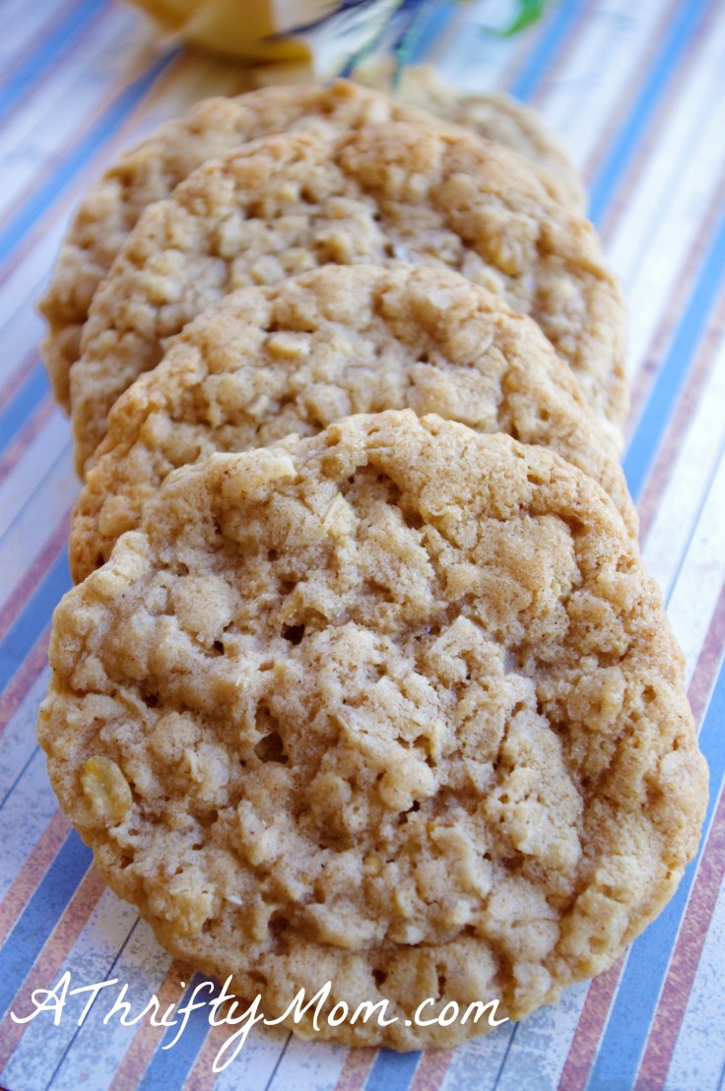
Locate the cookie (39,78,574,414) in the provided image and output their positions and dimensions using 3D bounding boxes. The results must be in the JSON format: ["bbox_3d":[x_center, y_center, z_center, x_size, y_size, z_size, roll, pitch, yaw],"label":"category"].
[{"bbox_3d":[-0.006,-0.037,0.275,0.089,0.015,0.089,-6,69,-4],"label":"cookie"}]

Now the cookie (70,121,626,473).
[{"bbox_3d":[-0.002,-0.025,0.260,0.085,0.015,0.085,6,75,7],"label":"cookie"}]

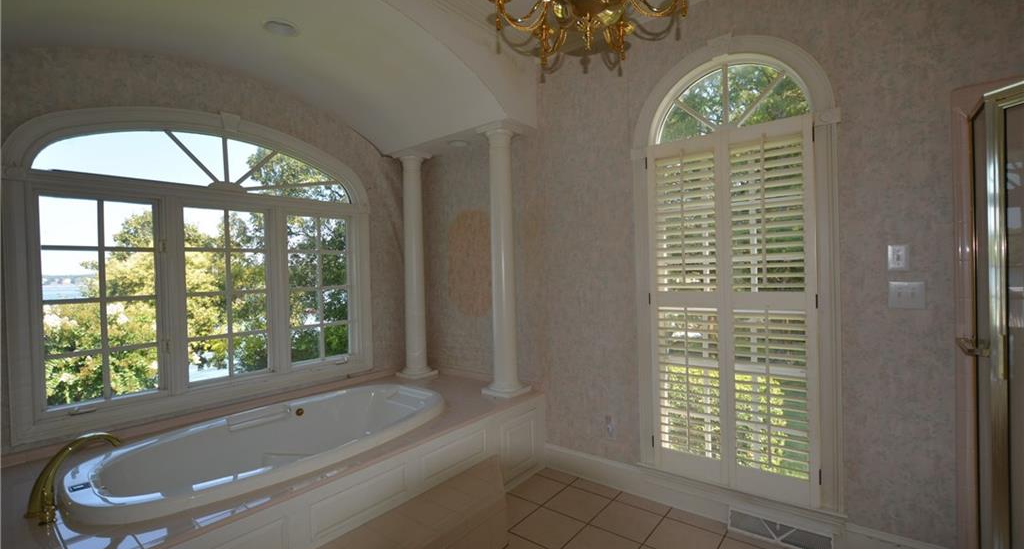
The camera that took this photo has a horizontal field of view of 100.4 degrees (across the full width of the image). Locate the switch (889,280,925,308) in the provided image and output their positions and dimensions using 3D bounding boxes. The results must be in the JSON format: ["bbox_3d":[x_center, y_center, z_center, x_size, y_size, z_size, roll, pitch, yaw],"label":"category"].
[{"bbox_3d":[1.704,0.089,1.843,0.115,0.118,0.014,-2,0,39],"label":"switch"}]

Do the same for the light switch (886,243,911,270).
[{"bbox_3d":[1.682,-0.071,1.857,0.069,0.114,0.014,-2,0,39],"label":"light switch"}]

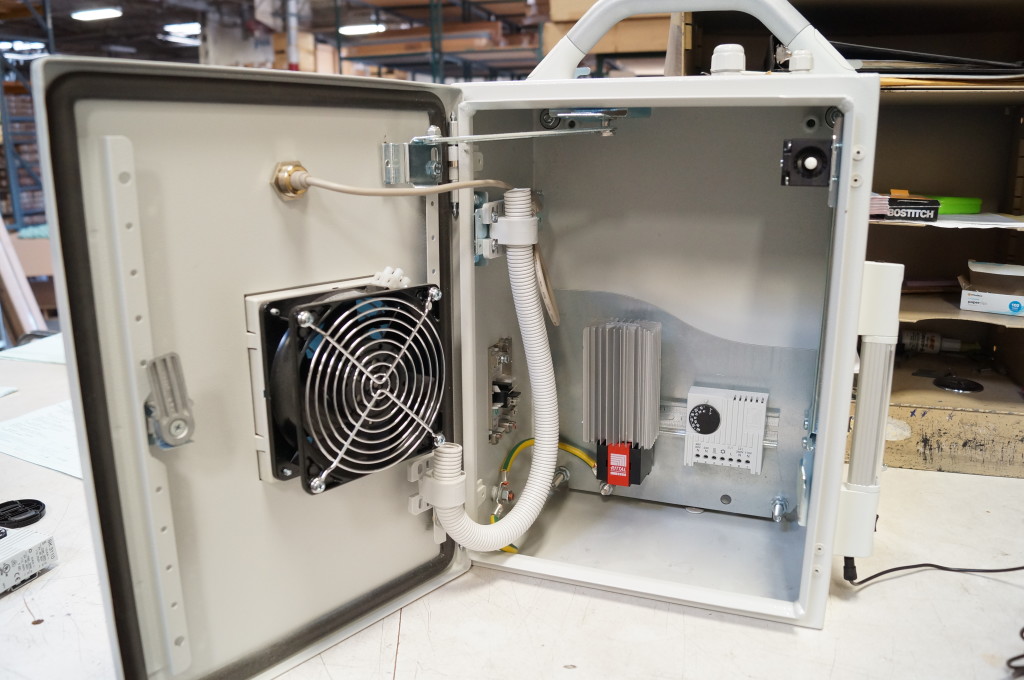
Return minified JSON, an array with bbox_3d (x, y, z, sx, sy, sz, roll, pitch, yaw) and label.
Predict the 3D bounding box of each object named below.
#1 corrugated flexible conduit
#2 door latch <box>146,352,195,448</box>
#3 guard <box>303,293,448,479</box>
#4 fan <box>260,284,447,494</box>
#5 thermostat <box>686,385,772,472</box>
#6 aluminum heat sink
[{"bbox_3d":[-0.004,0.024,0.624,0.041,0.288,0.155,10,17,36],"label":"corrugated flexible conduit"},{"bbox_3d":[-0.191,0.034,0.426,0.018,0.053,0.023,11,18,40],"label":"door latch"},{"bbox_3d":[-0.085,0.030,0.495,0.009,0.116,0.116,11,18,40],"label":"guard"},{"bbox_3d":[-0.102,0.026,0.510,0.038,0.119,0.119,11,18,40],"label":"fan"},{"bbox_3d":[0.205,0.086,0.734,0.071,0.071,0.034,5,14,20],"label":"thermostat"},{"bbox_3d":[0.108,0.039,0.729,0.067,0.110,0.055,5,14,20],"label":"aluminum heat sink"}]

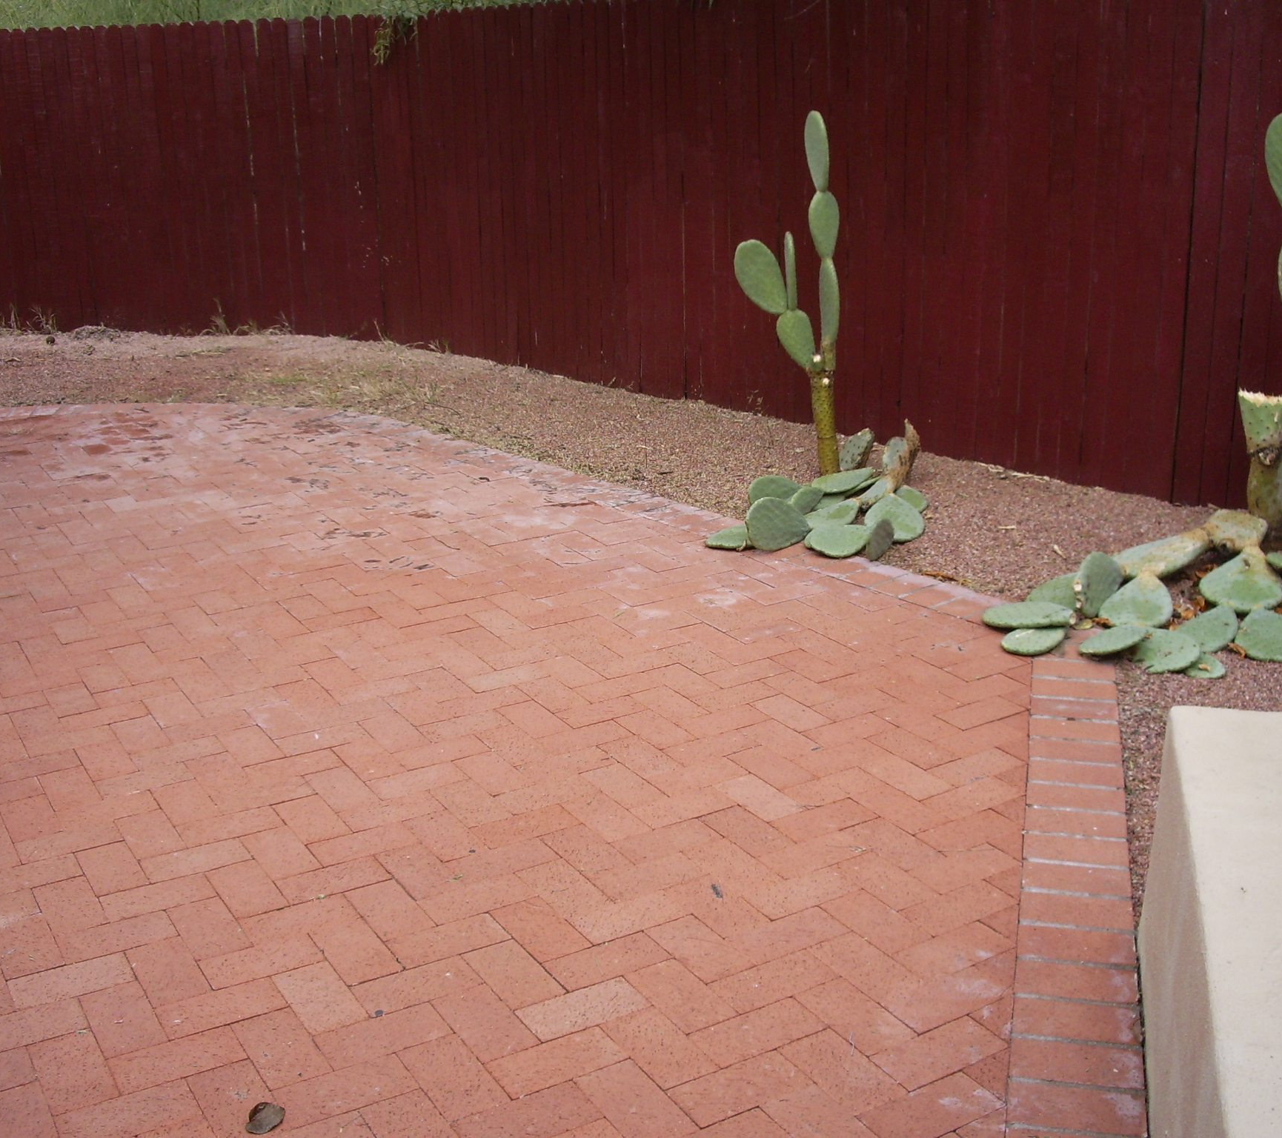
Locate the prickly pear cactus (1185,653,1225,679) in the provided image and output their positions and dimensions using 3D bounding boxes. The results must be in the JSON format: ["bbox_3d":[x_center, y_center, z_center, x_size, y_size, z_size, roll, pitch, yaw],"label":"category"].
[{"bbox_3d":[1.381,0.235,3.749,0.110,0.030,0.140,-14,22,-33],"label":"prickly pear cactus"}]

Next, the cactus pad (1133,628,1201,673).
[{"bbox_3d":[1.296,0.203,3.782,0.170,0.035,0.230,6,22,21],"label":"cactus pad"}]

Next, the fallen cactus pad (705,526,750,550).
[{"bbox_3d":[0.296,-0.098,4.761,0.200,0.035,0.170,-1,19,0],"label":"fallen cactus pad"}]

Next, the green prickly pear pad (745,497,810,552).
[{"bbox_3d":[0.424,-0.136,4.709,0.200,0.170,0.040,2,-6,5],"label":"green prickly pear pad"}]

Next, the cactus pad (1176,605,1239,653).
[{"bbox_3d":[1.438,0.162,3.888,0.220,0.060,0.145,-16,23,-38],"label":"cactus pad"}]

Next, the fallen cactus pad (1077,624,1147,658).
[{"bbox_3d":[1.193,0.181,3.874,0.155,0.042,0.245,2,17,41],"label":"fallen cactus pad"}]

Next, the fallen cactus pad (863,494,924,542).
[{"bbox_3d":[0.796,-0.158,4.812,0.180,0.035,0.240,-1,39,0],"label":"fallen cactus pad"}]

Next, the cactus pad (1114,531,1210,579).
[{"bbox_3d":[1.471,-0.038,4.322,0.290,0.050,0.120,-20,23,-12],"label":"cactus pad"}]

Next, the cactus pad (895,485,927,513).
[{"bbox_3d":[0.904,-0.240,5.155,0.125,0.045,0.190,-5,18,-11],"label":"cactus pad"}]

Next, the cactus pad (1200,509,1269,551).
[{"bbox_3d":[1.771,-0.112,4.566,0.195,0.120,0.130,-1,18,0],"label":"cactus pad"}]

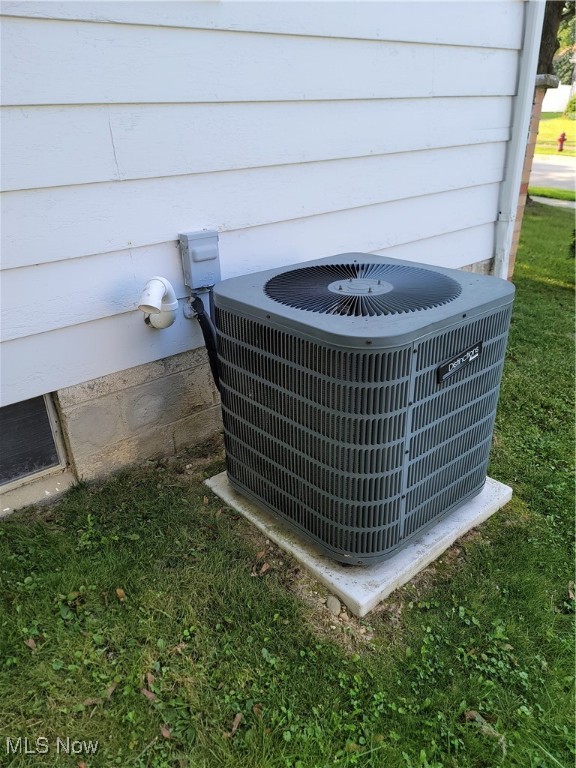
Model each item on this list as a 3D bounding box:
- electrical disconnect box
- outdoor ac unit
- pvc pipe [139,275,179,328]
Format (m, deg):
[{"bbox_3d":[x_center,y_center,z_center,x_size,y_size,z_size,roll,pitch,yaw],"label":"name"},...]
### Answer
[{"bbox_3d":[-0.311,-0.449,1.993,0.122,0.187,0.063,-20,31,-34],"label":"electrical disconnect box"},{"bbox_3d":[0.232,0.012,1.851,0.737,0.700,0.737,-21,31,-35],"label":"outdoor ac unit"},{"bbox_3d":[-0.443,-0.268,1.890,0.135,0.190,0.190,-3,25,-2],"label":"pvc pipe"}]

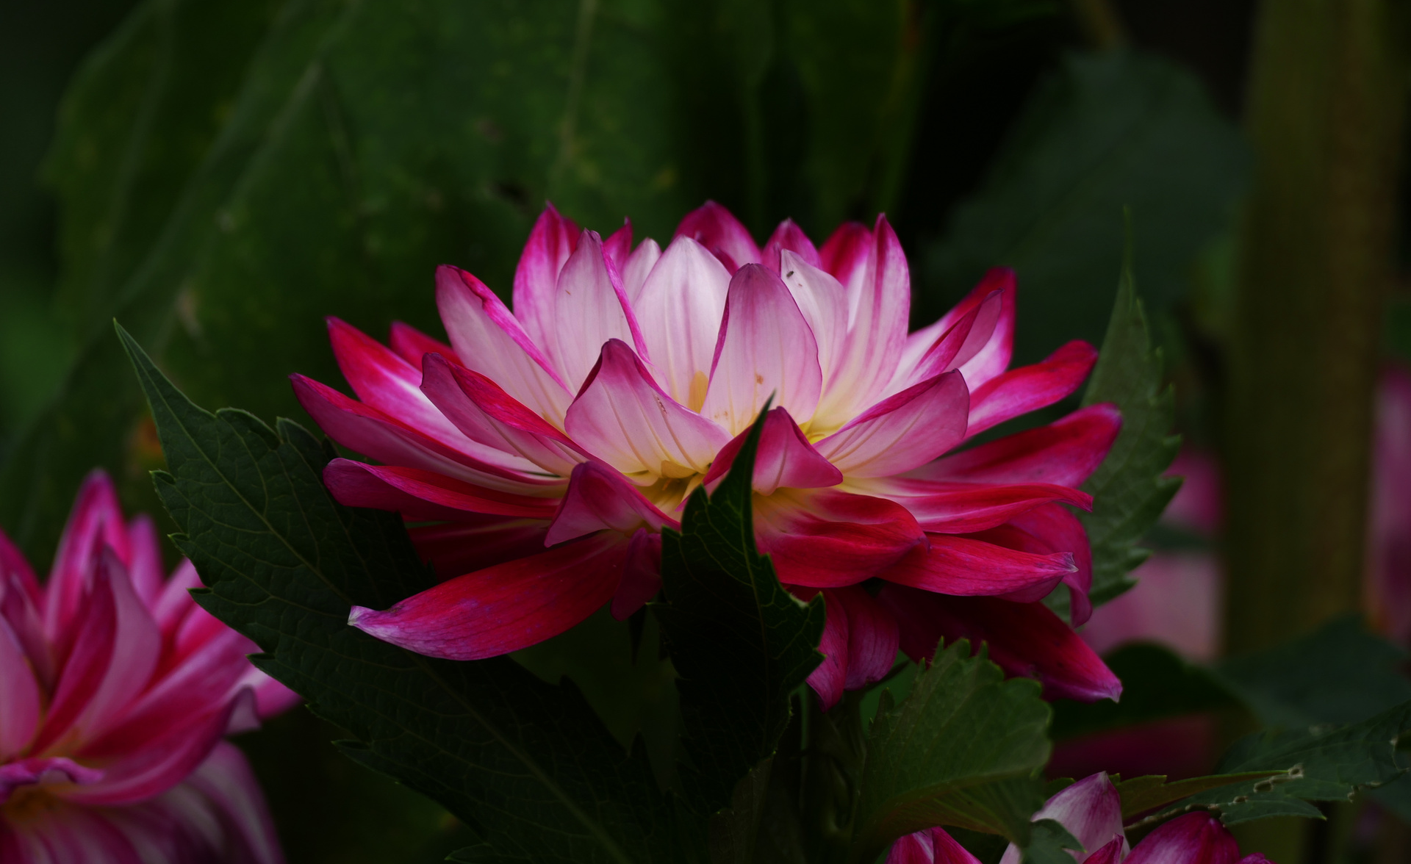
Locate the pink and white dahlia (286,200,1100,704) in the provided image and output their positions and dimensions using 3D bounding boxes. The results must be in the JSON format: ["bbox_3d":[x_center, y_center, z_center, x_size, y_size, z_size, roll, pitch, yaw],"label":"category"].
[{"bbox_3d":[0.000,0.003,2.200,0.116,0.060,0.112,0,14,0],"label":"pink and white dahlia"}]

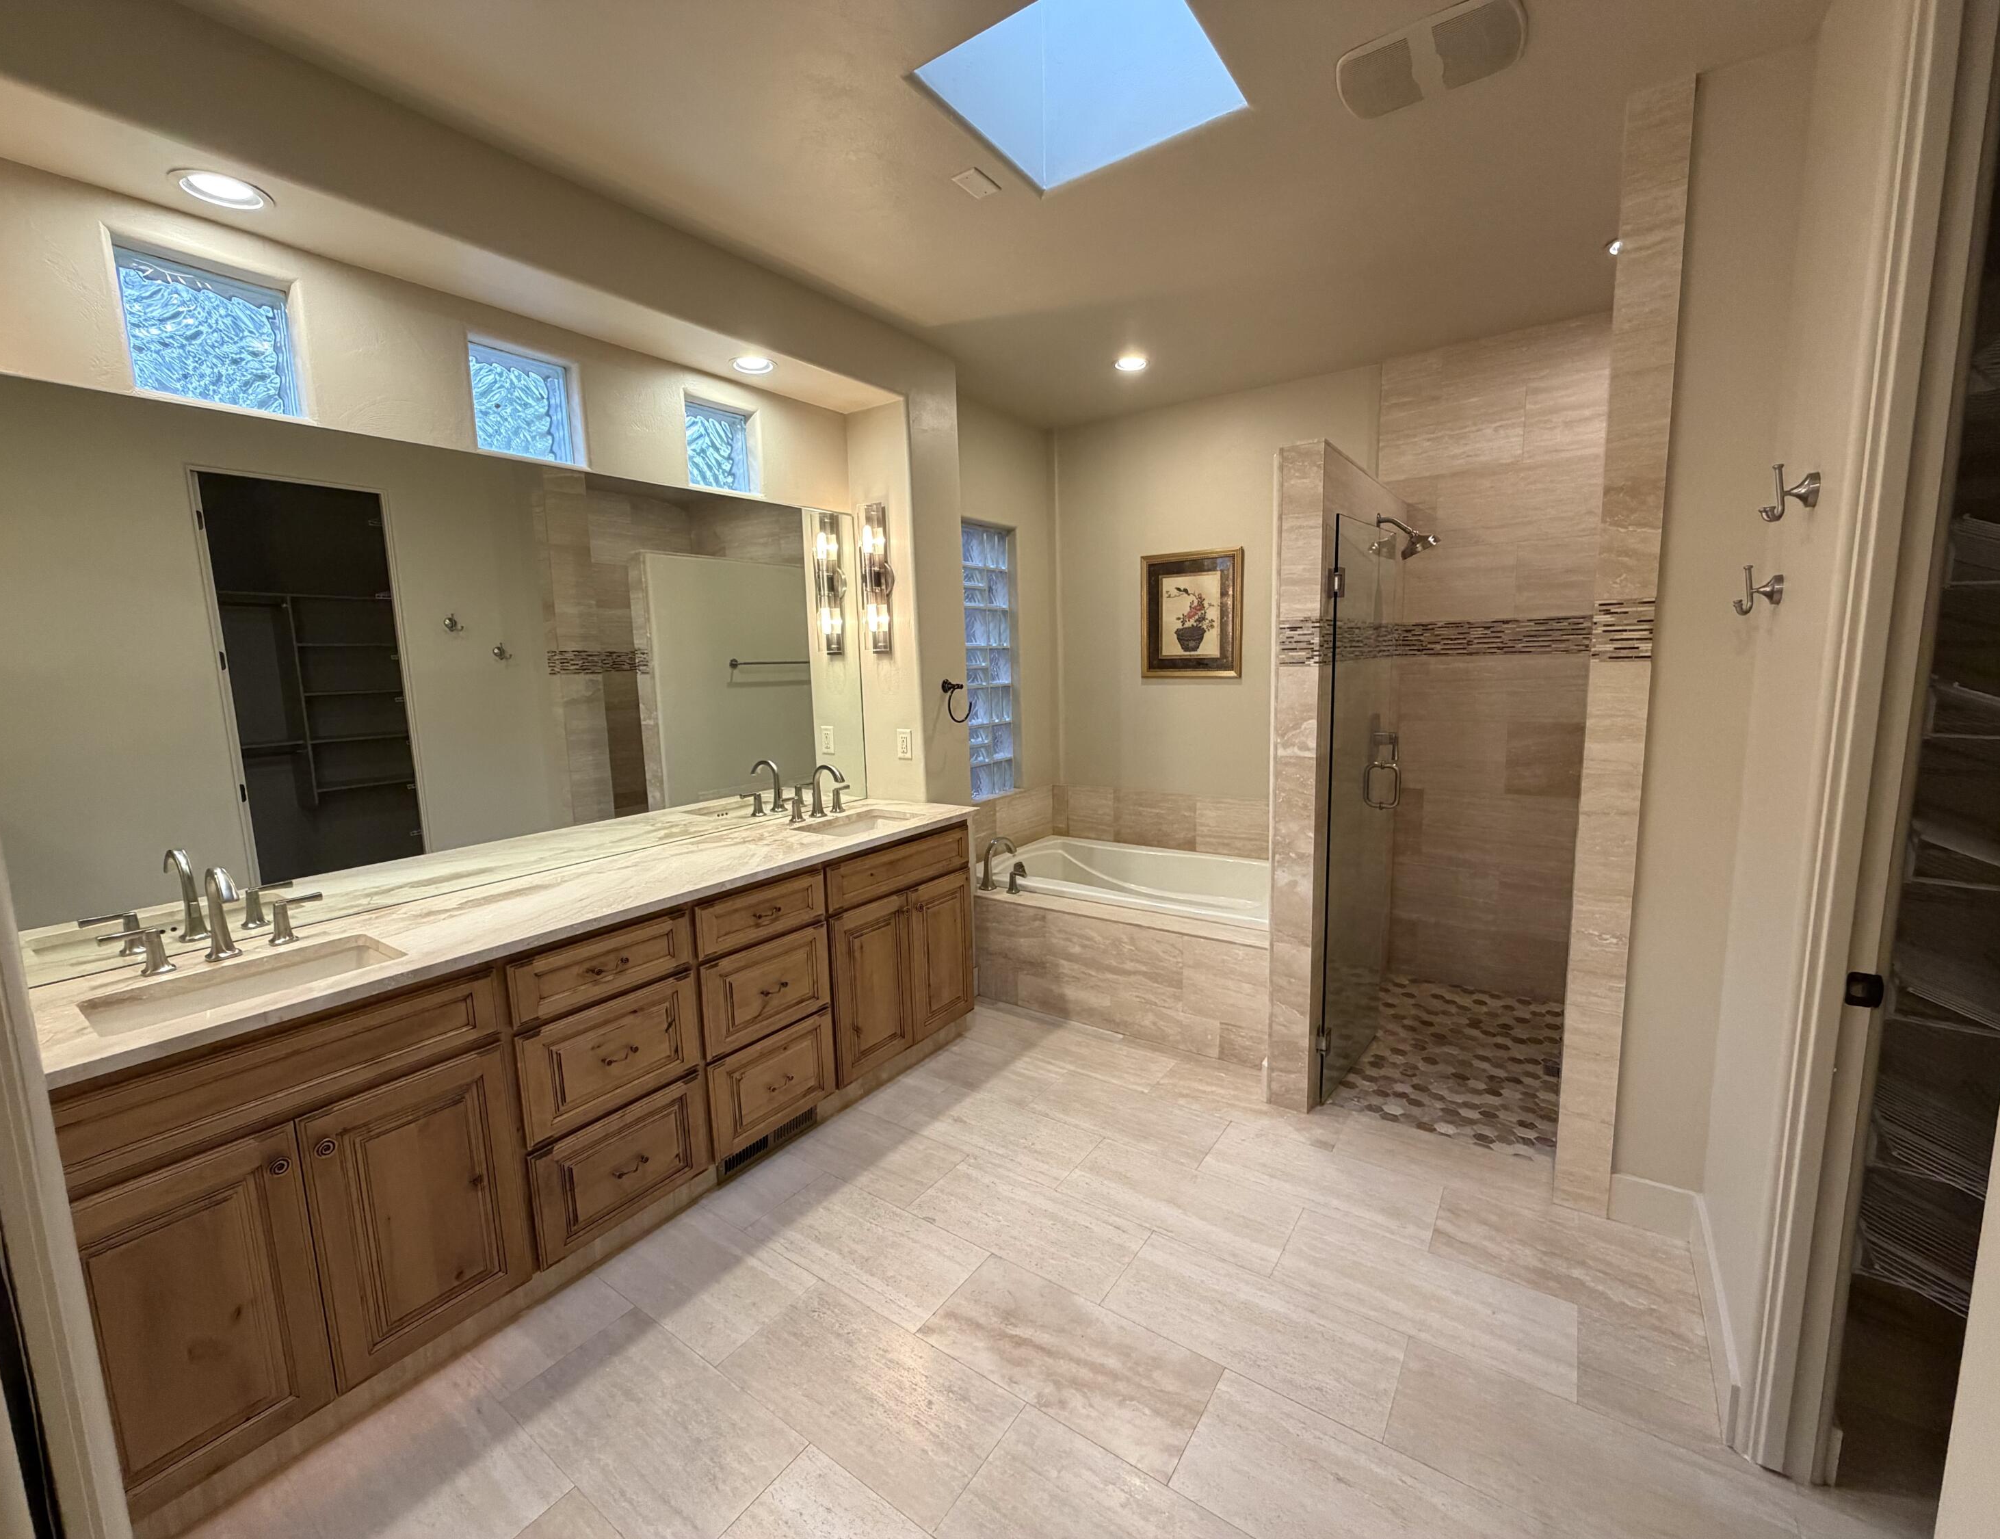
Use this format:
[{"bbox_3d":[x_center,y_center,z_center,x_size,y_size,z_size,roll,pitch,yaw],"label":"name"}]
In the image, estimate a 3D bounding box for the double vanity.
[{"bbox_3d":[-1.047,0.763,2.491,0.585,0.914,2.560,4,10,35],"label":"double vanity"}]

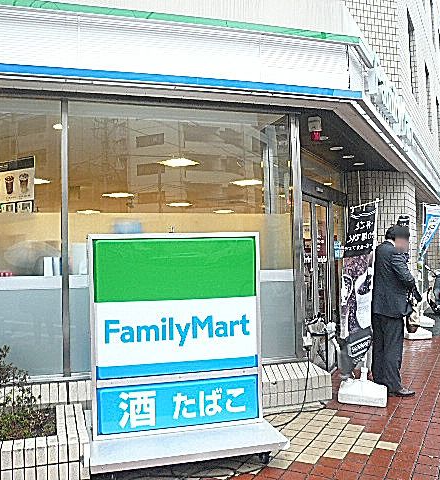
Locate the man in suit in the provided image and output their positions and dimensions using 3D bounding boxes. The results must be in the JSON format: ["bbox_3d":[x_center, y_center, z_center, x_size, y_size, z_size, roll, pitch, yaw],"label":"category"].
[{"bbox_3d":[1.763,0.699,5.295,0.420,1.720,0.480,-1,-1,-15],"label":"man in suit"}]

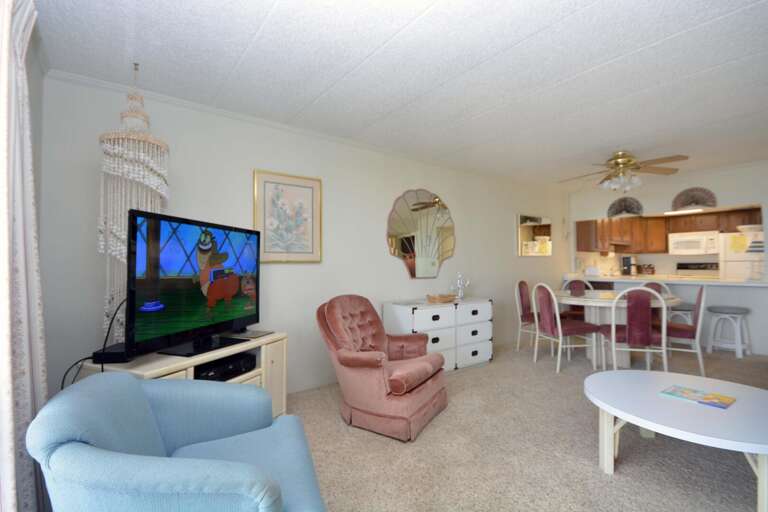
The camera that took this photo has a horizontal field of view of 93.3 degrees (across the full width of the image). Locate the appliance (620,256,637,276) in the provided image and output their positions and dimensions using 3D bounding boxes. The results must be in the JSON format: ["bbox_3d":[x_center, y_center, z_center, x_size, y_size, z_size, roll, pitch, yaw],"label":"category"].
[{"bbox_3d":[5.034,0.230,7.452,0.260,0.370,0.210,1,0,-37],"label":"appliance"}]

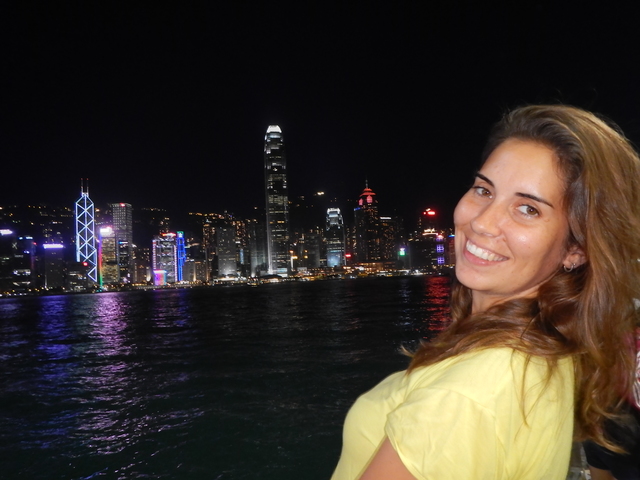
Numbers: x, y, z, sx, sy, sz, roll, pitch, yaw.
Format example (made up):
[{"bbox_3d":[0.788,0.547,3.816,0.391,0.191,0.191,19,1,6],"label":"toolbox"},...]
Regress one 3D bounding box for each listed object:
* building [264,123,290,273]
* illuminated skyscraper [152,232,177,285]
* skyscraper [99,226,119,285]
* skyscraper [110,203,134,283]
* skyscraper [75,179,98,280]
[{"bbox_3d":[-113.000,-92.100,1387.400,56.000,412.000,56.000,-2,-4,-9],"label":"building"},{"bbox_3d":[-512.000,70.400,1716.000,68.000,179.000,55.000,-1,-5,-27],"label":"illuminated skyscraper"},{"bbox_3d":[-603.800,54.000,1483.500,44.000,185.000,36.000,0,-5,-30],"label":"skyscraper"},{"bbox_3d":[-643.700,19.000,1692.300,48.000,283.000,48.000,-3,-4,0],"label":"skyscraper"},{"bbox_3d":[-753.600,-16.200,1672.100,53.000,367.000,53.000,0,-5,-32],"label":"skyscraper"}]

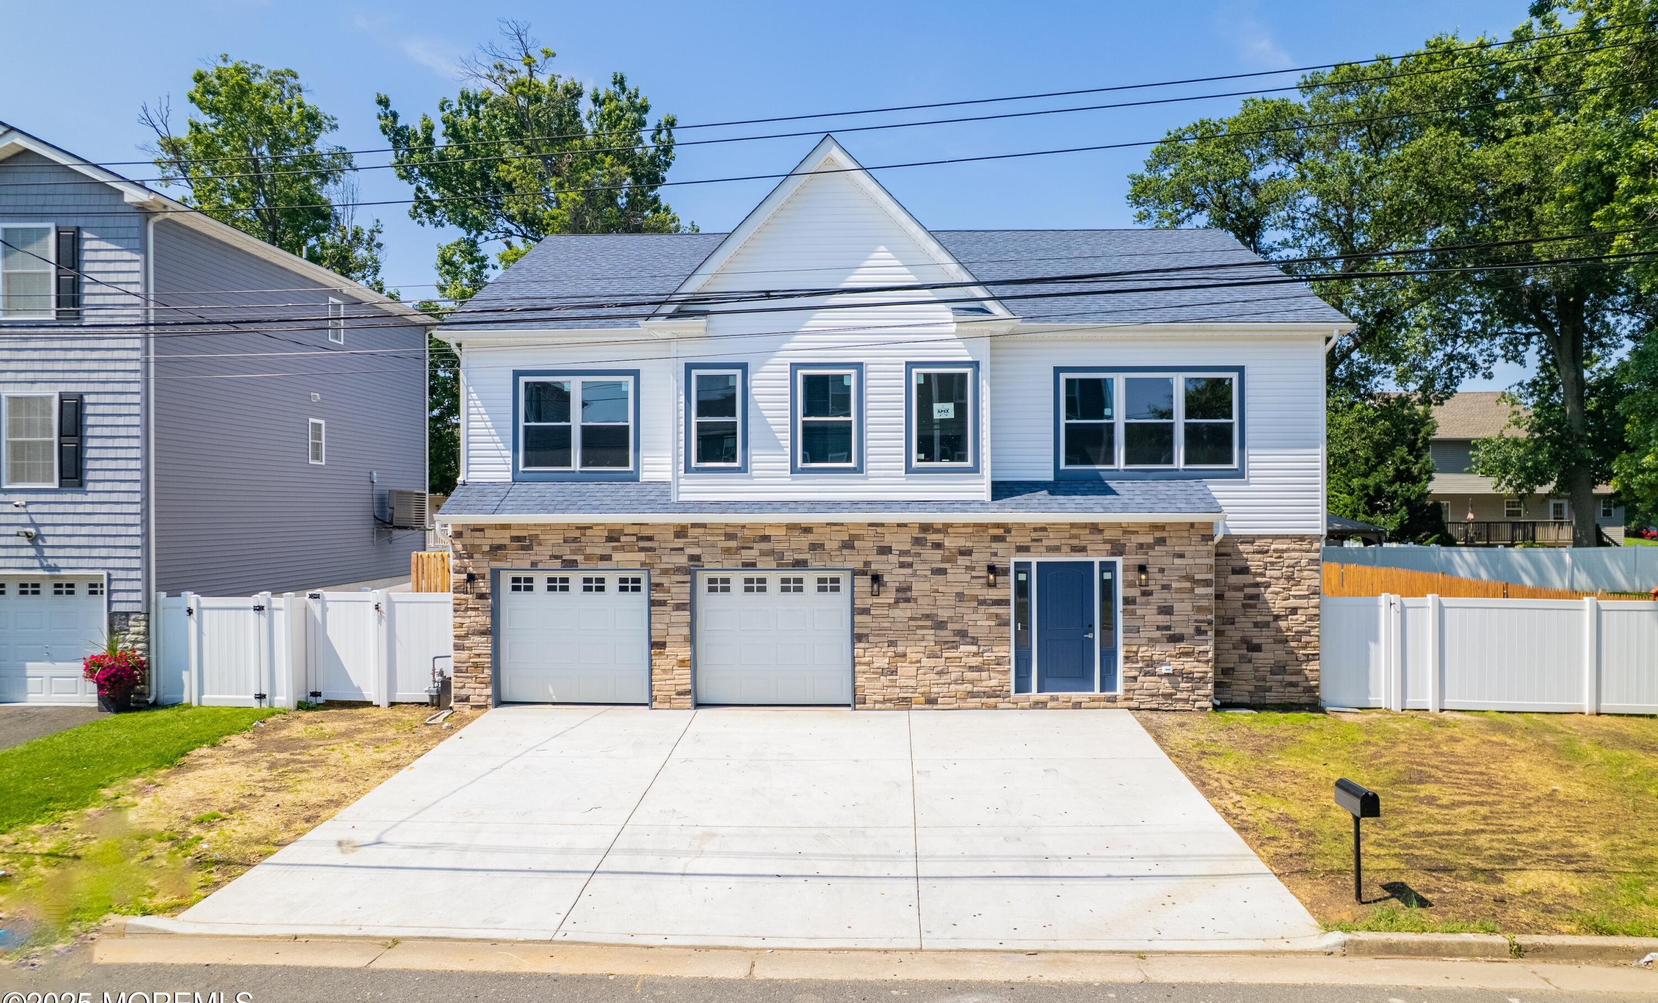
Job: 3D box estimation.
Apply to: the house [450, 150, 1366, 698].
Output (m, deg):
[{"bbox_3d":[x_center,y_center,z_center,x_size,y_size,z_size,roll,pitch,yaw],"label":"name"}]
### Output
[{"bbox_3d":[1.120,-1.280,21.500,14.450,9.050,12.100,0,0,2],"label":"house"}]

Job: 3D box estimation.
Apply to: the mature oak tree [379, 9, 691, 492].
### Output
[{"bbox_3d":[-9.900,-6.300,34.000,10.400,19.200,10.200,0,0,0],"label":"mature oak tree"}]

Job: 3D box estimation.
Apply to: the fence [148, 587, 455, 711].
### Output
[{"bbox_3d":[-8.400,2.350,16.250,4.750,1.870,0.400,0,0,-2],"label":"fence"}]

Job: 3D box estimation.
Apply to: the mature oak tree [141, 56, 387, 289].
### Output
[{"bbox_3d":[-20.000,-6.200,36.000,9.000,19.000,9.000,0,0,0],"label":"mature oak tree"}]

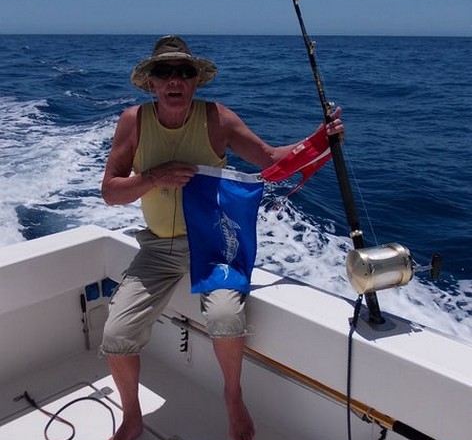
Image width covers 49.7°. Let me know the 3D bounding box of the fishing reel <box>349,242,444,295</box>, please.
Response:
[{"bbox_3d":[0.507,0.148,1.661,0.245,0.145,0.185,-11,-4,-18],"label":"fishing reel"}]

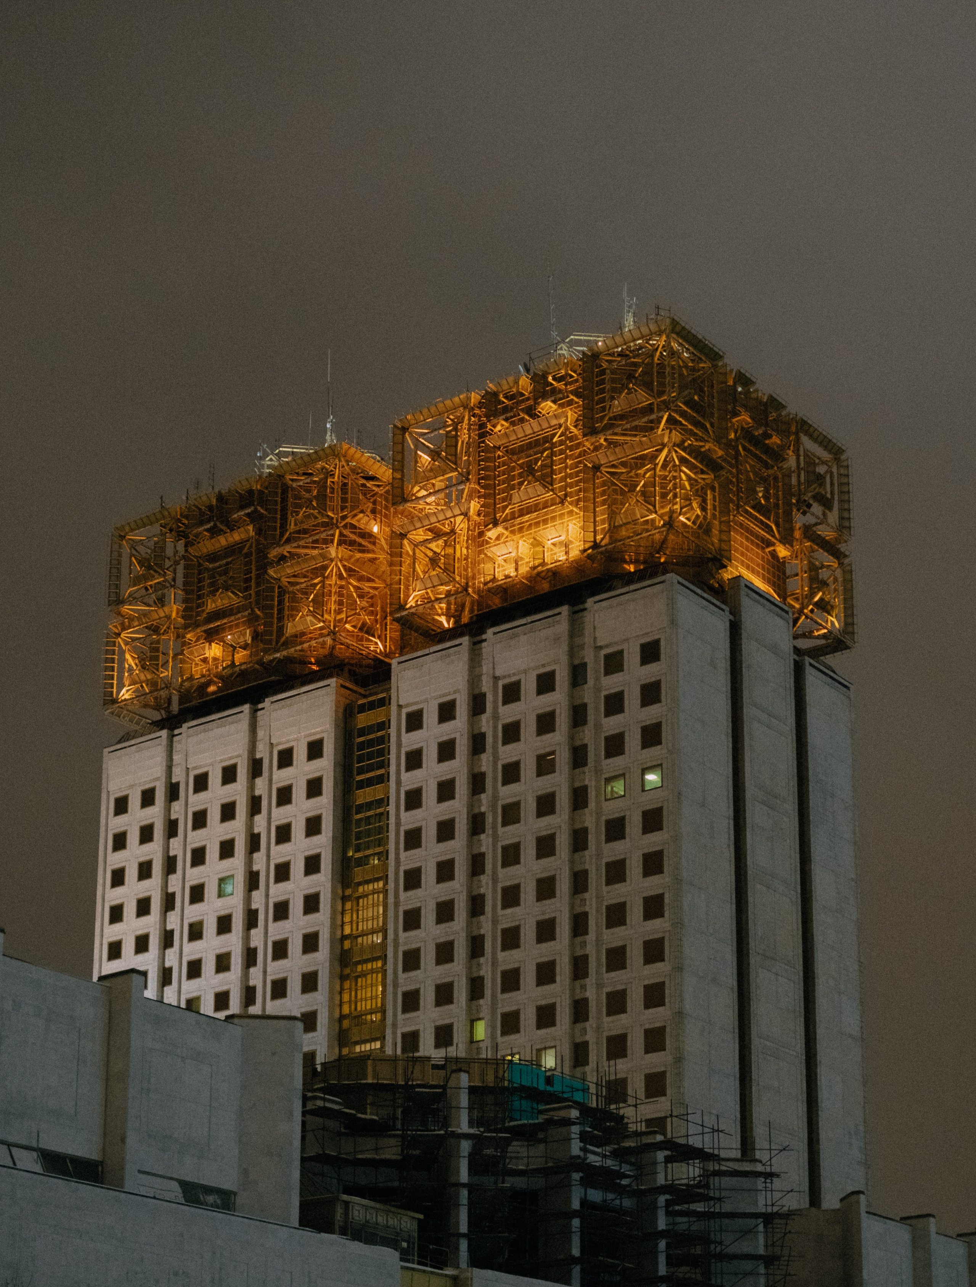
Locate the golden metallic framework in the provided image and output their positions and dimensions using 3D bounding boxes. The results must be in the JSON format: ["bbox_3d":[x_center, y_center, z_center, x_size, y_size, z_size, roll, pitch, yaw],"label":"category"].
[{"bbox_3d":[-2.250,-5.710,206.110,67.180,19.510,29.630,-17,-29,35],"label":"golden metallic framework"}]

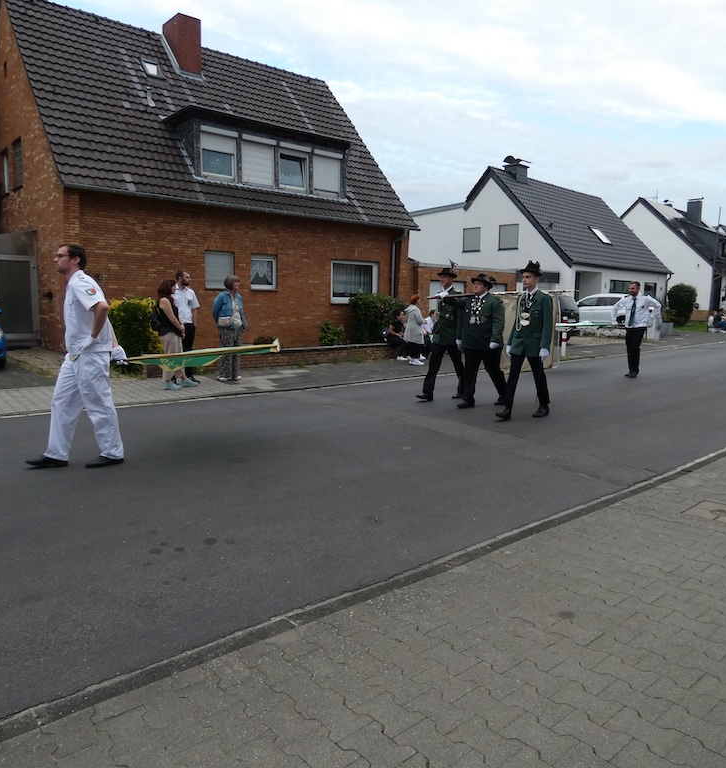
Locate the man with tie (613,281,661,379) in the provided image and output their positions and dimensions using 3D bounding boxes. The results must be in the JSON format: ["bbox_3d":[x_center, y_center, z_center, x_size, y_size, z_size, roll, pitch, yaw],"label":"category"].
[{"bbox_3d":[5.142,-1.014,11.122,0.450,1.800,0.880,-6,11,-40],"label":"man with tie"}]

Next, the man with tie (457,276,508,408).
[{"bbox_3d":[1.597,-0.579,7.973,0.700,1.792,0.660,-6,11,-40],"label":"man with tie"}]

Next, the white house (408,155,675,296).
[{"bbox_3d":[9.508,-7.529,32.946,11.000,8.226,10.500,-6,11,-42],"label":"white house"}]

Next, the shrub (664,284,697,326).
[{"bbox_3d":[15.535,-3.824,28.856,1.550,2.031,1.500,-6,11,-39],"label":"shrub"}]

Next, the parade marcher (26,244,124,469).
[{"bbox_3d":[-2.366,-0.217,4.919,0.780,1.844,0.520,-5,10,-36],"label":"parade marcher"}]

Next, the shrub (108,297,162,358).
[{"bbox_3d":[-4.205,-0.913,10.700,1.200,1.250,1.100,-5,10,-39],"label":"shrub"}]

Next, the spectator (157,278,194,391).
[{"bbox_3d":[-2.801,-0.744,8.884,0.500,1.641,0.500,3,8,14],"label":"spectator"}]

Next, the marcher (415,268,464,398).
[{"bbox_3d":[1.130,-0.712,8.517,0.750,1.882,0.560,-6,11,-40],"label":"marcher"}]

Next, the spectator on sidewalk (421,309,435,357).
[{"bbox_3d":[1.495,-1.141,13.500,0.600,1.100,0.460,6,9,30],"label":"spectator on sidewalk"}]

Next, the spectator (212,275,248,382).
[{"bbox_3d":[-2.145,-0.896,9.579,0.450,1.711,0.560,7,10,36],"label":"spectator"}]

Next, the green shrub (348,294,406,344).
[{"bbox_3d":[0.381,-1.815,16.693,1.550,1.516,1.350,-6,11,-39],"label":"green shrub"}]

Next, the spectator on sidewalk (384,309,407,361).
[{"bbox_3d":[0.776,-1.113,13.300,0.620,1.150,0.460,6,9,30],"label":"spectator on sidewalk"}]

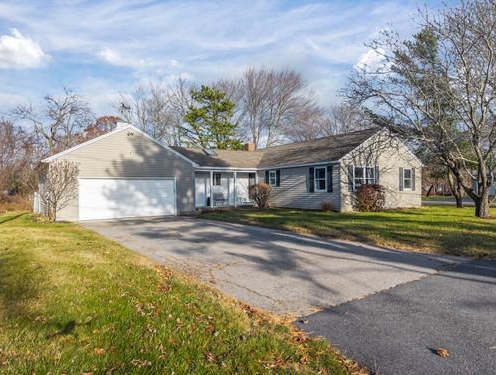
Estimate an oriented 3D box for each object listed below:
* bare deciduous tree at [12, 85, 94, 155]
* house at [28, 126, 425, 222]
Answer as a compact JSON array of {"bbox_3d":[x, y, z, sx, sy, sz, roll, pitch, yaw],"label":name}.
[{"bbox_3d":[-17.950,-3.900,32.000,7.600,11.100,7.400,0,0,0],"label":"bare deciduous tree"},{"bbox_3d":[-1.700,-0.950,22.900,20.700,5.200,14.800,0,0,-32],"label":"house"}]

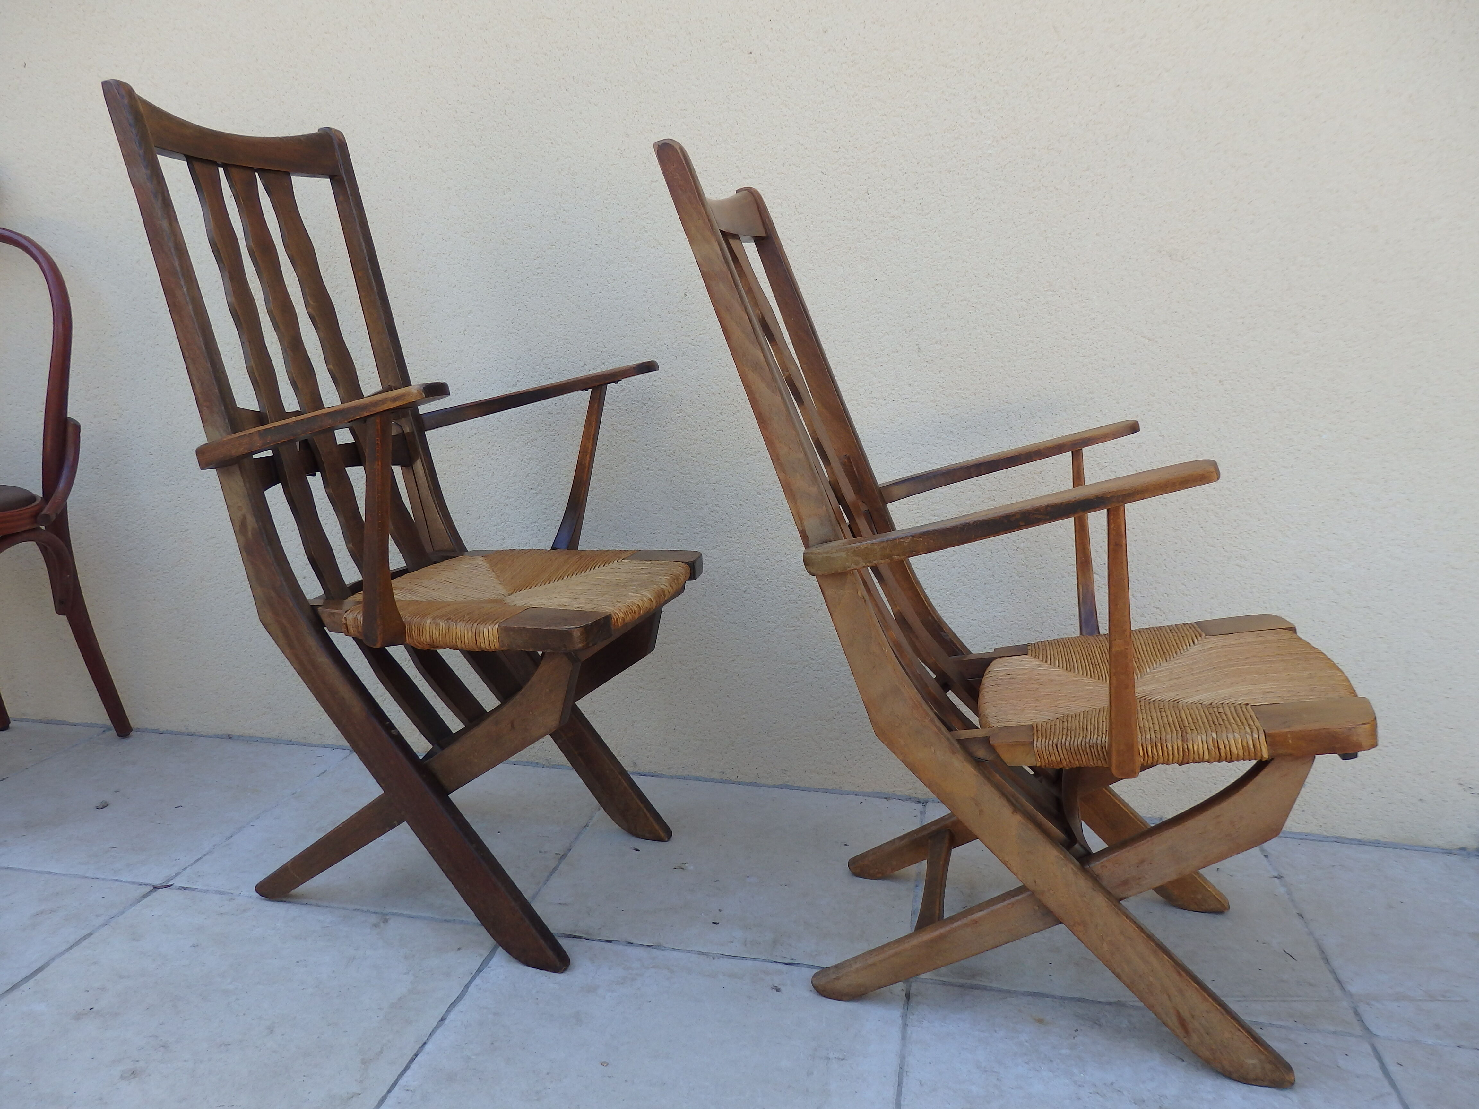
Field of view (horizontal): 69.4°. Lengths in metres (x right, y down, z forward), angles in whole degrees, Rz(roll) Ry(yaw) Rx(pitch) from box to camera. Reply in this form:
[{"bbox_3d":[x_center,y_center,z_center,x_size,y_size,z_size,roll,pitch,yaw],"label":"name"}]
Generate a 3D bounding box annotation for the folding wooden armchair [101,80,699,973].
[{"bbox_3d":[-0.384,-0.055,1.422,0.609,1.037,0.597,5,13,17],"label":"folding wooden armchair"}]

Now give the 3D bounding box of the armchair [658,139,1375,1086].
[{"bbox_3d":[0.307,0.036,1.255,0.719,0.947,0.570,4,13,13],"label":"armchair"}]

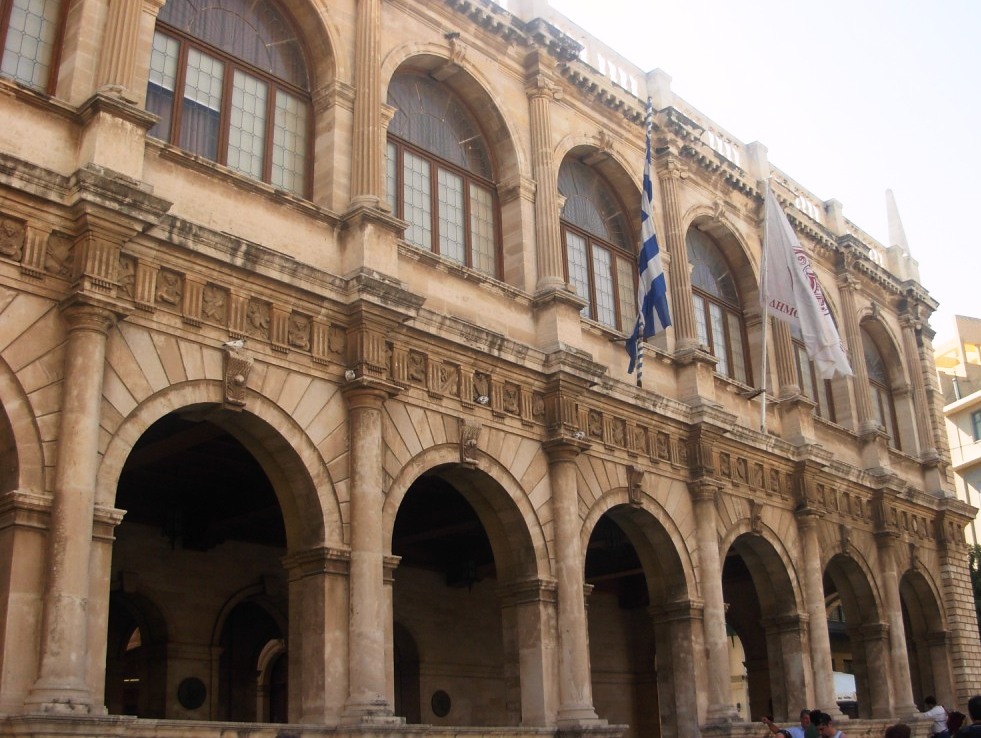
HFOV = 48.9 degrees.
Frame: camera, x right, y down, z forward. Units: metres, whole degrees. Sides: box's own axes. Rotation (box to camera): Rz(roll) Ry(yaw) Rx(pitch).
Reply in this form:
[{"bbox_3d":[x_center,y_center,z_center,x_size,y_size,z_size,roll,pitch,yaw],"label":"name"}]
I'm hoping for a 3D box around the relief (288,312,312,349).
[{"bbox_3d":[-2.253,-0.434,12.863,0.081,0.455,0.303,-21,-28,40],"label":"relief"}]

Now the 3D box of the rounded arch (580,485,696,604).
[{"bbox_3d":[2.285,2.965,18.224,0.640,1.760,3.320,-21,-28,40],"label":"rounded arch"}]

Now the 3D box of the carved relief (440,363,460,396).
[{"bbox_3d":[-0.528,0.154,13.897,0.078,0.486,0.344,-21,-28,40],"label":"carved relief"}]

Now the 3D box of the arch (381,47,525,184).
[{"bbox_3d":[-0.697,-4.211,16.936,0.600,1.688,3.300,-21,-28,40],"label":"arch"}]

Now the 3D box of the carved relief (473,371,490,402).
[{"bbox_3d":[-0.136,0.264,16.263,0.090,0.452,0.360,-21,-28,40],"label":"carved relief"}]

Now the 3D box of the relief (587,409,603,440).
[{"bbox_3d":[1.624,0.874,16.650,0.081,0.455,0.303,-21,-28,40],"label":"relief"}]

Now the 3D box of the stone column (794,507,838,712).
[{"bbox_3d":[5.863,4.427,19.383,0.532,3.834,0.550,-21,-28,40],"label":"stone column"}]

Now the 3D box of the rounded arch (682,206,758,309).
[{"bbox_3d":[4.252,-2.208,20.651,0.532,1.704,2.982,-21,-28,40],"label":"rounded arch"}]

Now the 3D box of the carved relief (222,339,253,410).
[{"bbox_3d":[-2.812,0.103,11.932,0.259,0.659,0.289,-21,-28,40],"label":"carved relief"}]

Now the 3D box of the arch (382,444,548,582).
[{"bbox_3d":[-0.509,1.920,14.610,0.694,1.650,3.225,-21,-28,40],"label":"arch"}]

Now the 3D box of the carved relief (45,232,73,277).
[{"bbox_3d":[-4.293,-1.132,10.820,0.081,0.455,0.303,-21,-28,40],"label":"carved relief"}]

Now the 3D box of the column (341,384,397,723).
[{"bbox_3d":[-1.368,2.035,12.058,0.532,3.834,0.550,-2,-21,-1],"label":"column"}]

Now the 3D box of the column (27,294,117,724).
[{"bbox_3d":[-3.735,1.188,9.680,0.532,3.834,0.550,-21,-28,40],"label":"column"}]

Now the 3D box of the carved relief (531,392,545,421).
[{"bbox_3d":[0.729,0.545,16.036,0.105,0.435,0.300,-21,-28,40],"label":"carved relief"}]

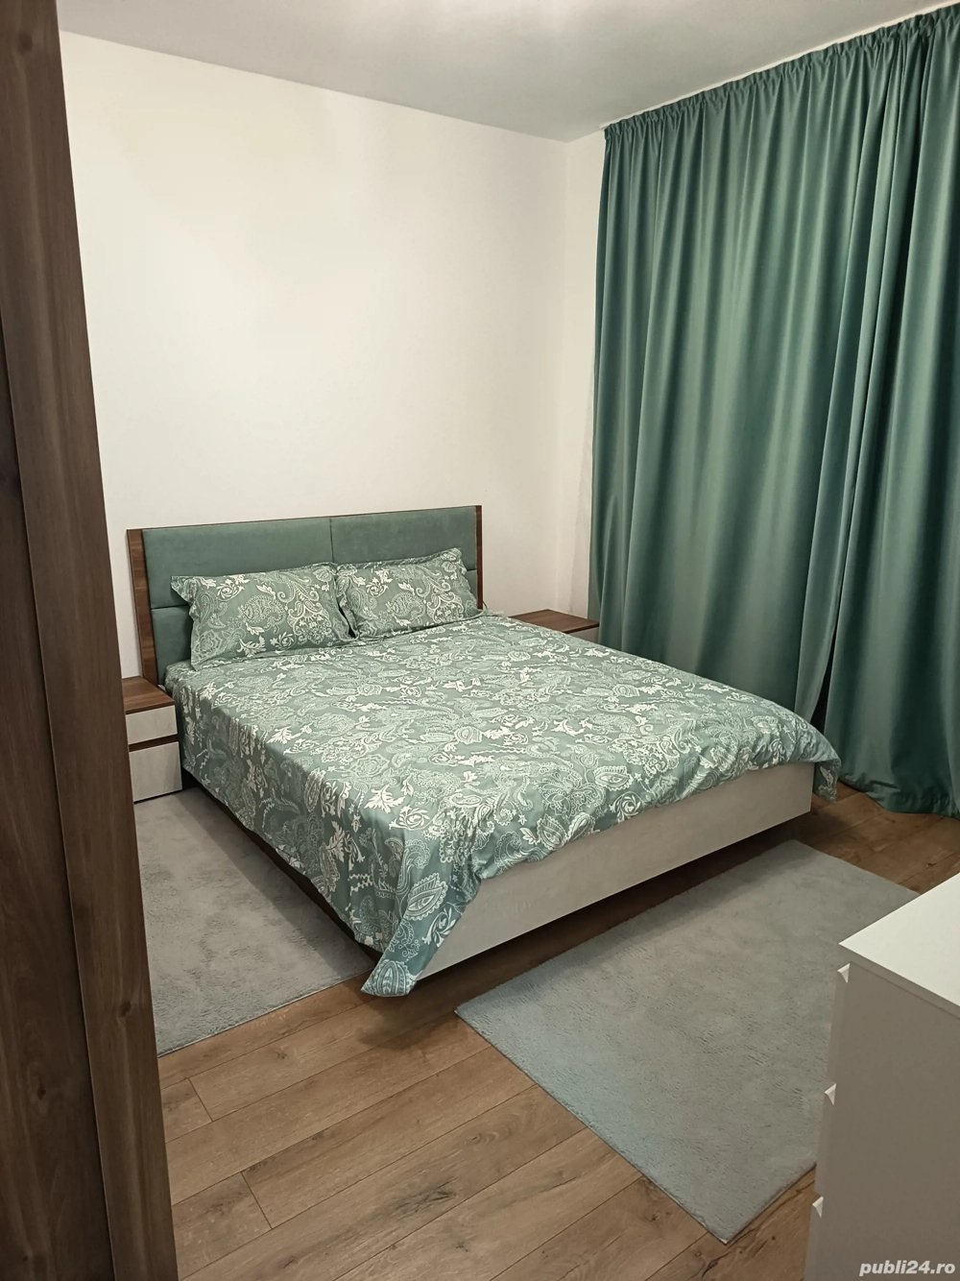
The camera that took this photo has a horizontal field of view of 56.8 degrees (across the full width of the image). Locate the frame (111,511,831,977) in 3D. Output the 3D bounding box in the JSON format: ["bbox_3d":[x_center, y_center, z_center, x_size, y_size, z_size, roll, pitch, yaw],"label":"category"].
[{"bbox_3d":[-0.092,0.110,3.466,1.879,1.001,2.131,-10,17,-35],"label":"frame"}]

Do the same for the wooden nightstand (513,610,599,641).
[{"bbox_3d":[0.331,0.084,4.883,0.497,0.372,0.435,-10,17,-35],"label":"wooden nightstand"}]

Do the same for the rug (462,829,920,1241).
[{"bbox_3d":[0.779,0.890,2.351,1.485,0.024,0.837,-10,17,-36],"label":"rug"}]

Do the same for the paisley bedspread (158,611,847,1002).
[{"bbox_3d":[-0.067,0.348,3.465,1.937,0.439,2.038,-10,17,-35],"label":"paisley bedspread"}]

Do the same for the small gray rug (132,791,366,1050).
[{"bbox_3d":[-0.966,0.774,2.814,0.814,0.024,1.495,-10,17,-35],"label":"small gray rug"}]

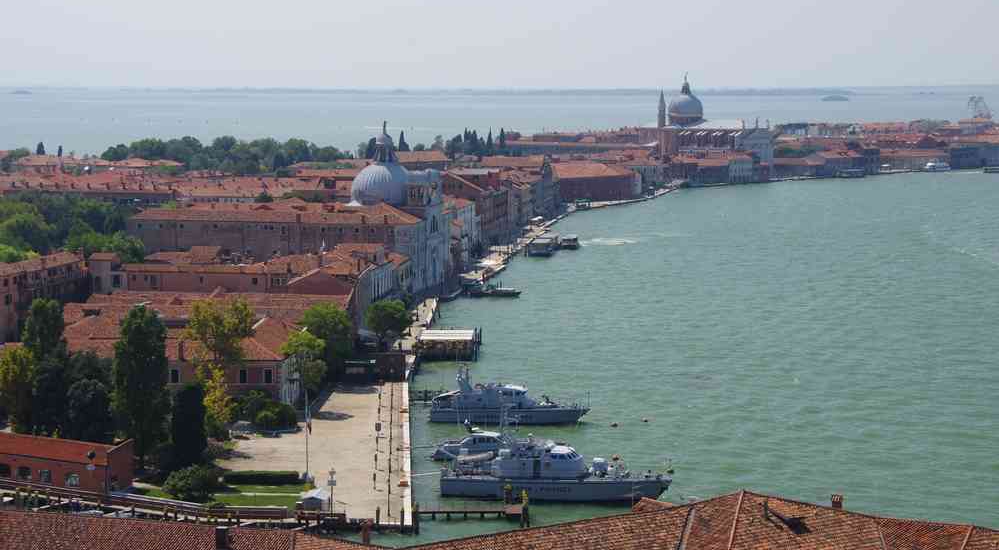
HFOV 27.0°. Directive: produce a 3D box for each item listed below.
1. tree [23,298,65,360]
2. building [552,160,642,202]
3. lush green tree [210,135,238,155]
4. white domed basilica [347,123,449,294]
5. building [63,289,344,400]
[{"bbox_3d":[-65.165,11.827,297.399,5.800,17.060,5.800,0,5,0],"label":"tree"},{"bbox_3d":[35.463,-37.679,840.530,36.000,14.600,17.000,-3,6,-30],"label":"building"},{"bbox_3d":[-132.055,-56.450,999.076,13.500,21.980,13.000,0,5,0],"label":"lush green tree"},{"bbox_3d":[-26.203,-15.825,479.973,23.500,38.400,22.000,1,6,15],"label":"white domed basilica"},{"bbox_3d":[-49.500,11.670,346.630,44.000,10.800,60.000,0,5,-3],"label":"building"}]

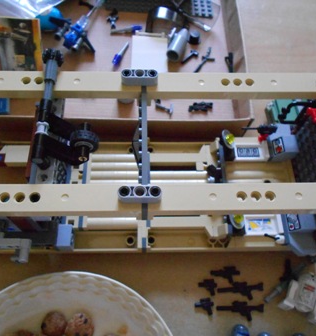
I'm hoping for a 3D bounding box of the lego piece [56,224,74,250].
[{"bbox_3d":[-0.069,0.053,0.254,0.011,0.016,0.016,0,64,-3],"label":"lego piece"}]

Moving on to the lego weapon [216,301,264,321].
[{"bbox_3d":[0.063,0.109,0.255,0.036,0.004,0.013,1,64,-2],"label":"lego weapon"}]

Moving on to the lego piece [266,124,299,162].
[{"bbox_3d":[0.107,-0.024,0.293,0.021,0.017,0.032,0,64,-3],"label":"lego piece"}]

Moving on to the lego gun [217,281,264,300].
[{"bbox_3d":[0.065,0.096,0.261,0.037,0.004,0.014,-3,64,-4],"label":"lego gun"}]

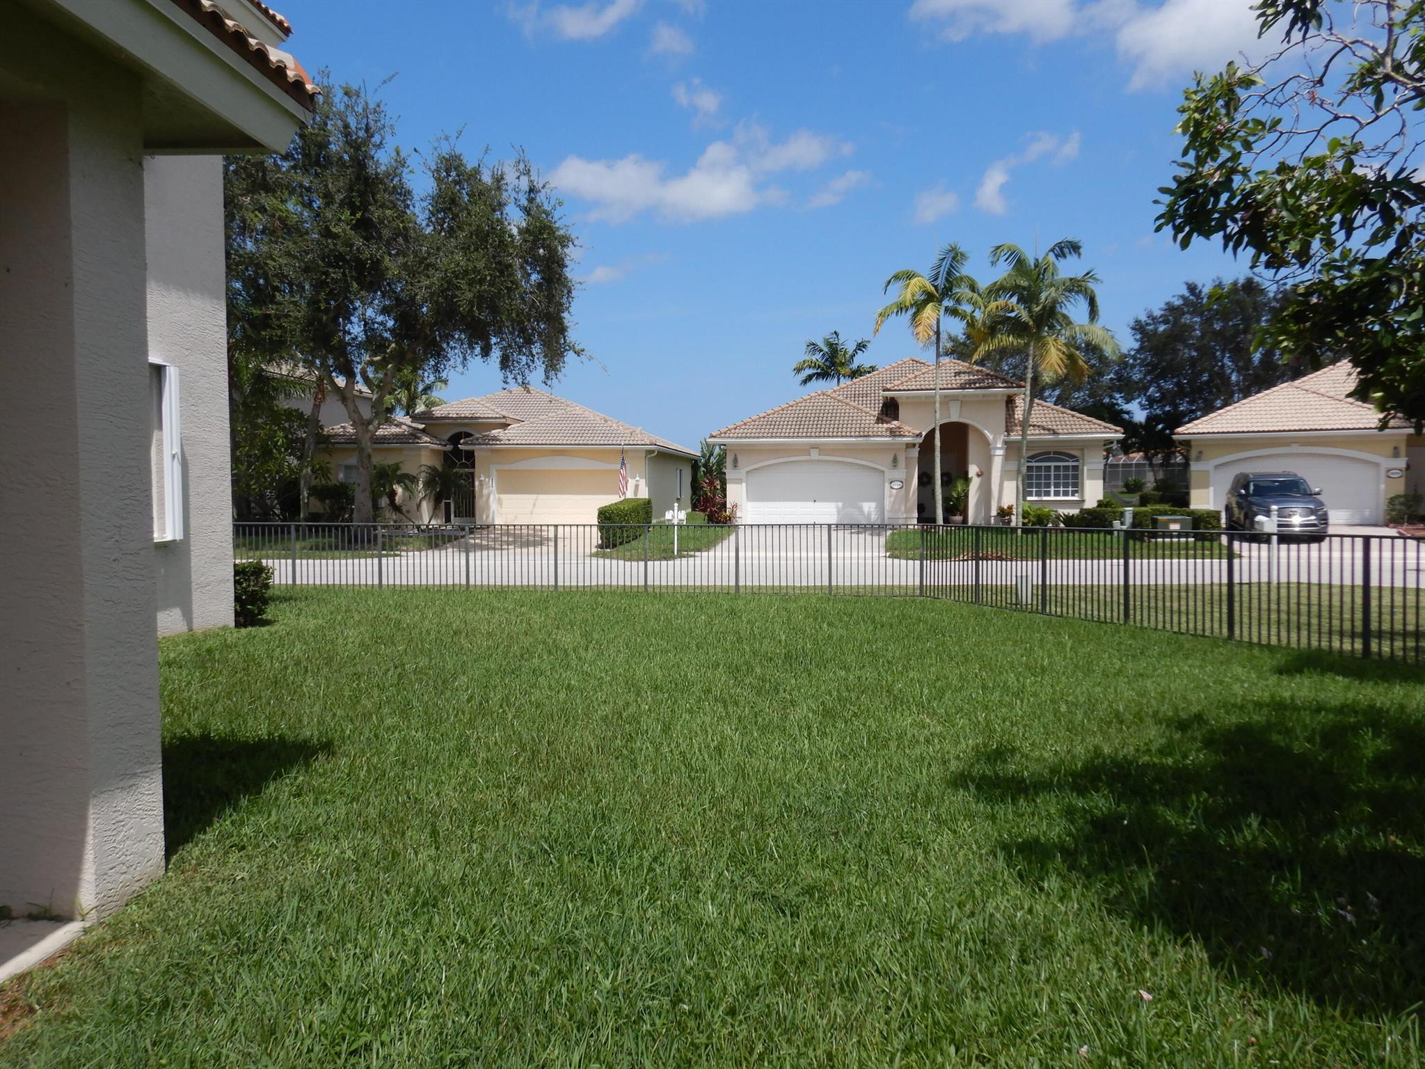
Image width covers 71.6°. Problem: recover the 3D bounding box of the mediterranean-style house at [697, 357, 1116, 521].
[{"bbox_3d":[8.100,-3.800,40.600,13.700,6.700,15.000,0,1,12],"label":"mediterranean-style house"}]

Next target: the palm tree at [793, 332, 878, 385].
[{"bbox_3d":[6.854,-6.461,55.737,4.700,10.100,4.700,0,3,5],"label":"palm tree"}]

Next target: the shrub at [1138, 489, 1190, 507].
[{"bbox_3d":[19.687,-1.323,42.996,2.300,1.050,1.300,1,3,24],"label":"shrub"}]

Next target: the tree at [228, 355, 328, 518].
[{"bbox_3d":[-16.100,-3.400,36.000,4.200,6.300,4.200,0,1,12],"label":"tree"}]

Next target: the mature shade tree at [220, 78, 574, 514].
[{"bbox_3d":[-10.635,-6.750,31.883,12.200,14.000,11.500,0,3,4],"label":"mature shade tree"}]

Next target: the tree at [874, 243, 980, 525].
[{"bbox_3d":[6.800,-4.600,31.300,3.500,9.200,3.500,0,1,12],"label":"tree"}]

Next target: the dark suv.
[{"bbox_3d":[16.100,-0.800,28.300,2.030,1.920,5.200,0,2,22],"label":"dark suv"}]

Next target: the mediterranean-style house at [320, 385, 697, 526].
[{"bbox_3d":[-8.542,-3.849,46.755,14.200,6.000,17.800,0,3,4],"label":"mediterranean-style house"}]

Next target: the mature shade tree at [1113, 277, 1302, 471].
[{"bbox_3d":[28.572,-8.175,56.653,11.500,13.200,11.000,1,3,24],"label":"mature shade tree"}]

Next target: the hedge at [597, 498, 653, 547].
[{"bbox_3d":[-2.852,-0.443,33.022,0.950,1.250,6.100,0,3,6],"label":"hedge"}]

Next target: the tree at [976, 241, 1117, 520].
[{"bbox_3d":[10.350,-4.580,30.800,4.500,9.200,4.400,0,1,12],"label":"tree"}]

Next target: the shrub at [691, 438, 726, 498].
[{"bbox_3d":[0.000,-2.200,36.400,1.500,2.800,1.500,0,1,12],"label":"shrub"}]

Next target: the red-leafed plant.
[{"bbox_3d":[0.093,-1.264,34.982,1.500,1.850,1.400,0,3,5],"label":"red-leafed plant"}]

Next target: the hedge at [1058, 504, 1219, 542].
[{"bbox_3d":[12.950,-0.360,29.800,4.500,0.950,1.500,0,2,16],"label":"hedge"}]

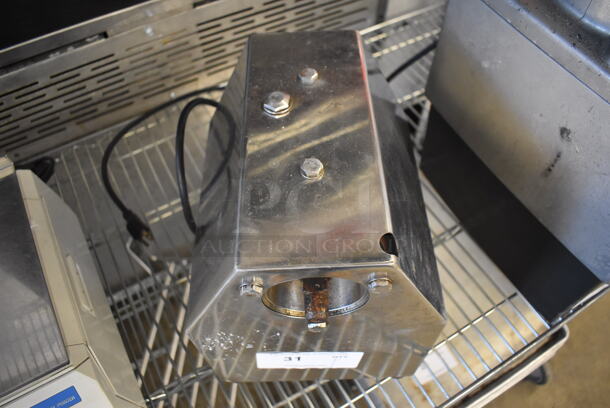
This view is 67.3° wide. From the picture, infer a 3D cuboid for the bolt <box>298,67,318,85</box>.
[{"bbox_3d":[0.003,-0.103,0.367,0.015,0.005,0.015,-2,56,0],"label":"bolt"}]

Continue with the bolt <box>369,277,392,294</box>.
[{"bbox_3d":[0.050,0.055,0.301,0.015,0.015,0.005,-2,56,0],"label":"bolt"}]

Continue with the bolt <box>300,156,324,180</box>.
[{"bbox_3d":[0.005,-0.025,0.315,0.015,0.006,0.015,-2,56,0],"label":"bolt"}]

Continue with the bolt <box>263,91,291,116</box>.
[{"bbox_3d":[-0.021,-0.076,0.348,0.021,0.009,0.021,-2,56,0],"label":"bolt"}]

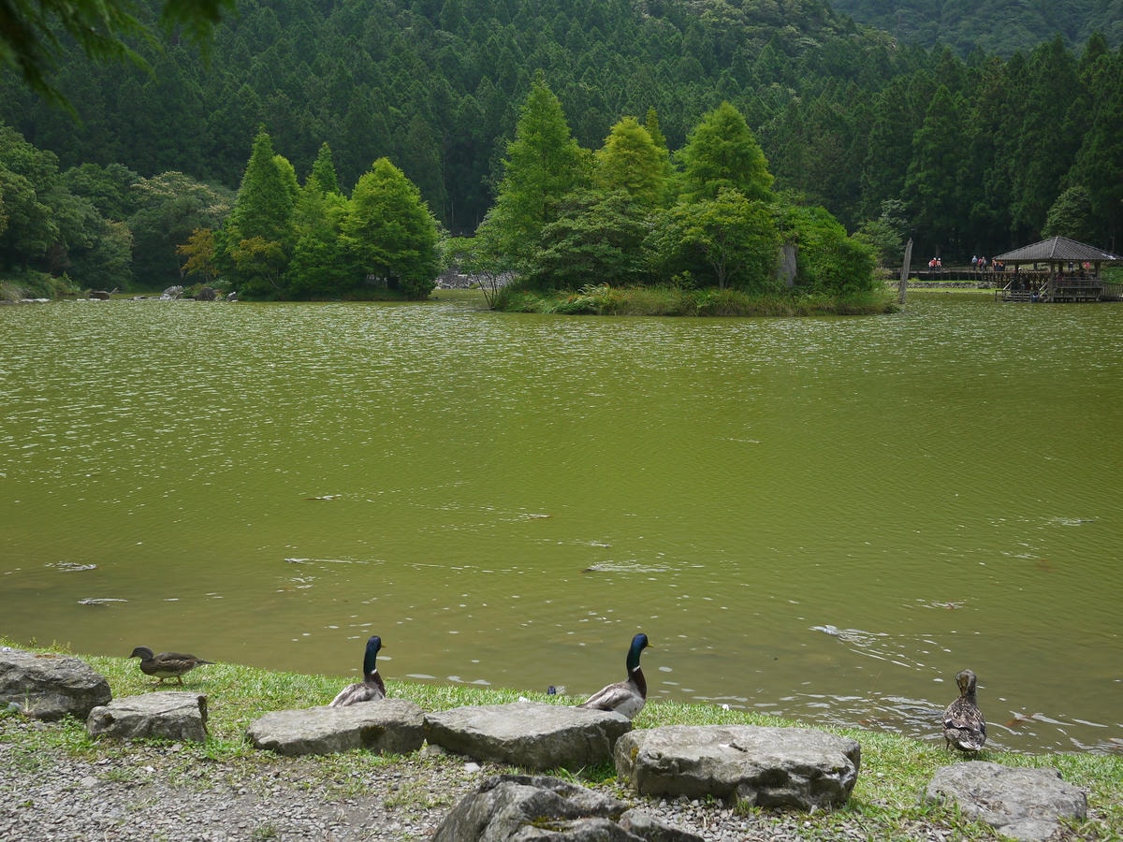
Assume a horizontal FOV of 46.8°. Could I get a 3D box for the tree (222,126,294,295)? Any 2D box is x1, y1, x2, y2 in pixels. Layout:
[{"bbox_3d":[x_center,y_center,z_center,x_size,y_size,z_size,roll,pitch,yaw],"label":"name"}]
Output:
[{"bbox_3d":[-28.375,-19.665,122.000,7.000,15.800,6.800,0,6,0],"label":"tree"}]

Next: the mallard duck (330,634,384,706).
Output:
[{"bbox_3d":[-0.851,1.100,5.400,0.170,0.390,0.420,4,7,30],"label":"mallard duck"}]

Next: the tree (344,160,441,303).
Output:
[{"bbox_3d":[-15.881,-17.785,120.000,8.800,13.200,8.600,0,6,0],"label":"tree"}]

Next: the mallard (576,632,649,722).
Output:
[{"bbox_3d":[0.197,1.080,5.300,0.170,0.390,0.430,6,8,42],"label":"mallard"}]

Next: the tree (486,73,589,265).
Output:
[{"bbox_3d":[-1.322,-14.148,78.000,6.500,13.400,6.300,0,6,0],"label":"tree"}]

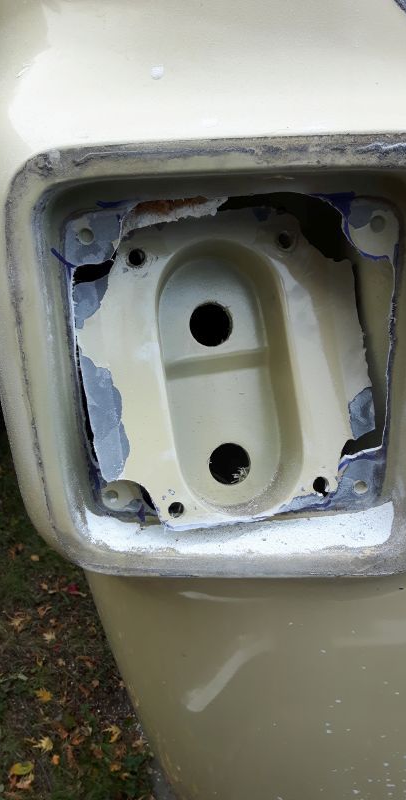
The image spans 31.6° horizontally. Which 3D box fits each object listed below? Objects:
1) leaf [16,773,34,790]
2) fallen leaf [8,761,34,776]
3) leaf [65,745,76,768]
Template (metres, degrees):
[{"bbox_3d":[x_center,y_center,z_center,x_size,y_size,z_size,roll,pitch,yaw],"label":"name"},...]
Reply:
[{"bbox_3d":[-0.352,0.753,1.414,0.035,0.018,0.035,-6,21,-17],"label":"leaf"},{"bbox_3d":[-0.367,0.744,1.444,0.046,0.015,0.031,-6,21,-17],"label":"fallen leaf"},{"bbox_3d":[-0.273,0.734,1.476,0.019,0.013,0.052,-6,21,-17],"label":"leaf"}]

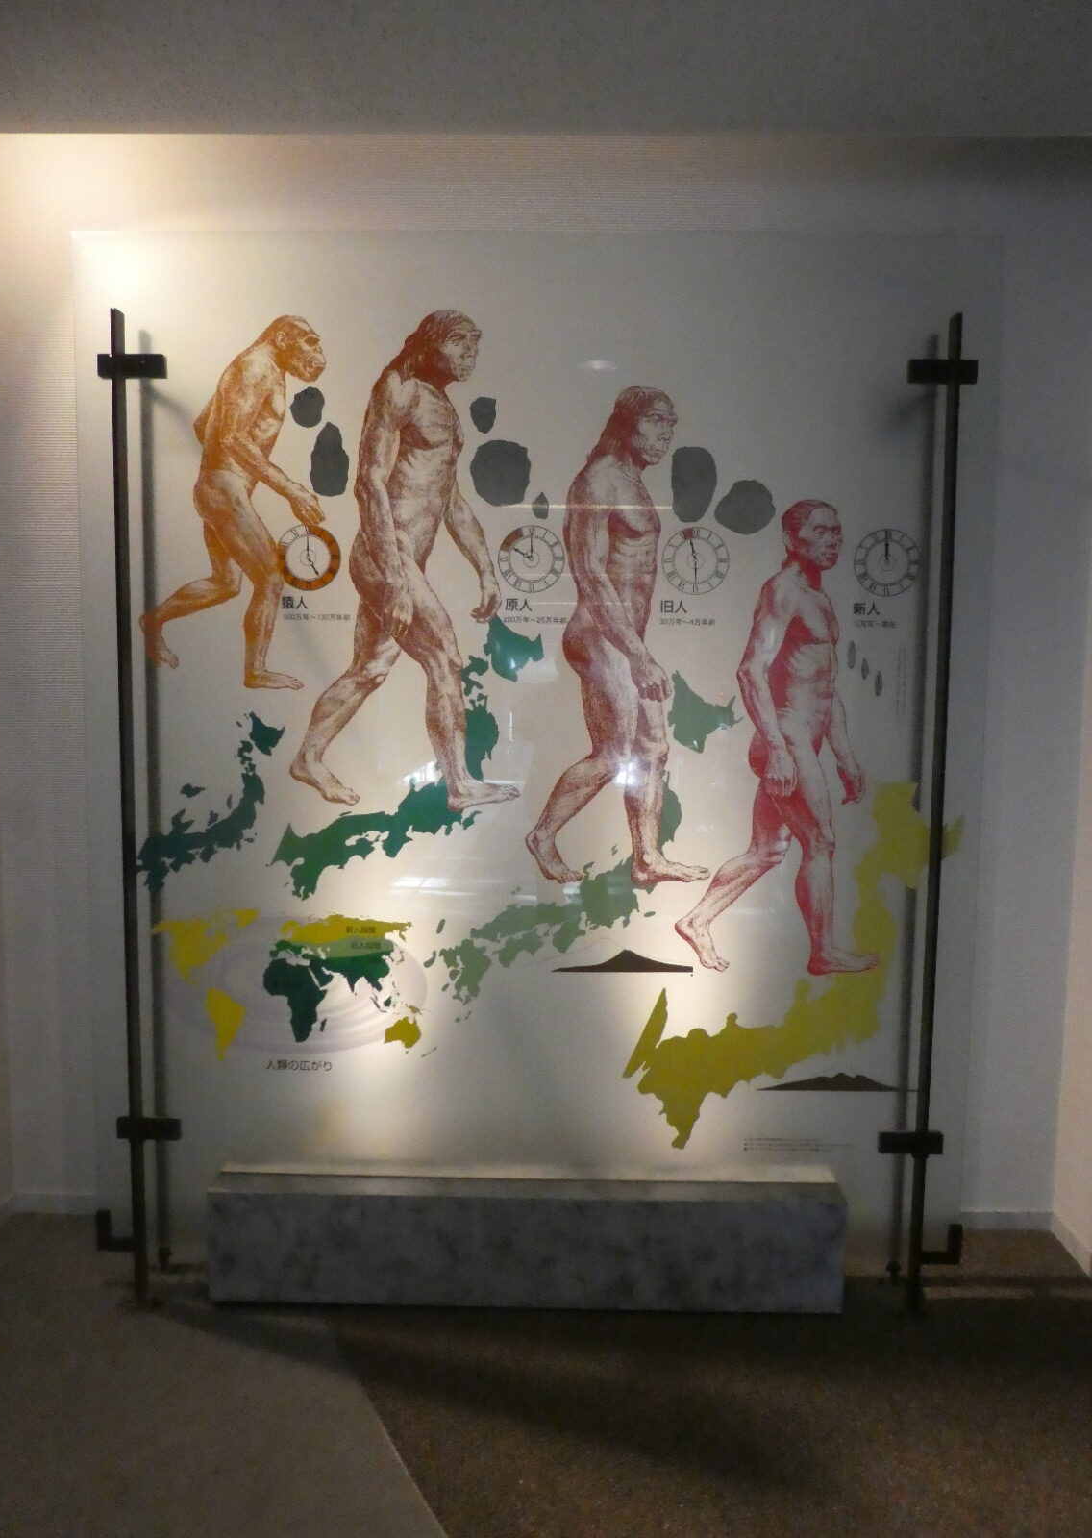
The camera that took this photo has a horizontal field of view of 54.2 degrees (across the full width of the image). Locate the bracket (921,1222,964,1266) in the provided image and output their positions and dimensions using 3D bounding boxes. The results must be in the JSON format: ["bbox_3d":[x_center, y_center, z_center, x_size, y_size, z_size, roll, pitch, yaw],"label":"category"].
[{"bbox_3d":[0.975,1.179,2.641,0.100,0.088,0.031,1,5,1],"label":"bracket"}]

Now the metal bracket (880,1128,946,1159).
[{"bbox_3d":[0.894,0.916,2.612,0.151,0.049,0.026,1,5,1],"label":"metal bracket"}]

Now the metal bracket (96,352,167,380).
[{"bbox_3d":[-0.959,-0.933,2.475,0.151,0.049,0.026,1,5,1],"label":"metal bracket"}]

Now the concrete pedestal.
[{"bbox_3d":[-0.048,1.158,2.663,1.533,0.278,0.180,1,5,1],"label":"concrete pedestal"}]

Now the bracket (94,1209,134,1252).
[{"bbox_3d":[-1.067,1.155,2.670,0.100,0.088,0.031,1,5,1],"label":"bracket"}]

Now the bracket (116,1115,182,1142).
[{"bbox_3d":[-0.981,0.893,2.639,0.151,0.049,0.026,1,5,1],"label":"bracket"}]

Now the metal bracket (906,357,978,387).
[{"bbox_3d":[0.912,-0.911,2.449,0.151,0.049,0.026,1,5,1],"label":"metal bracket"}]

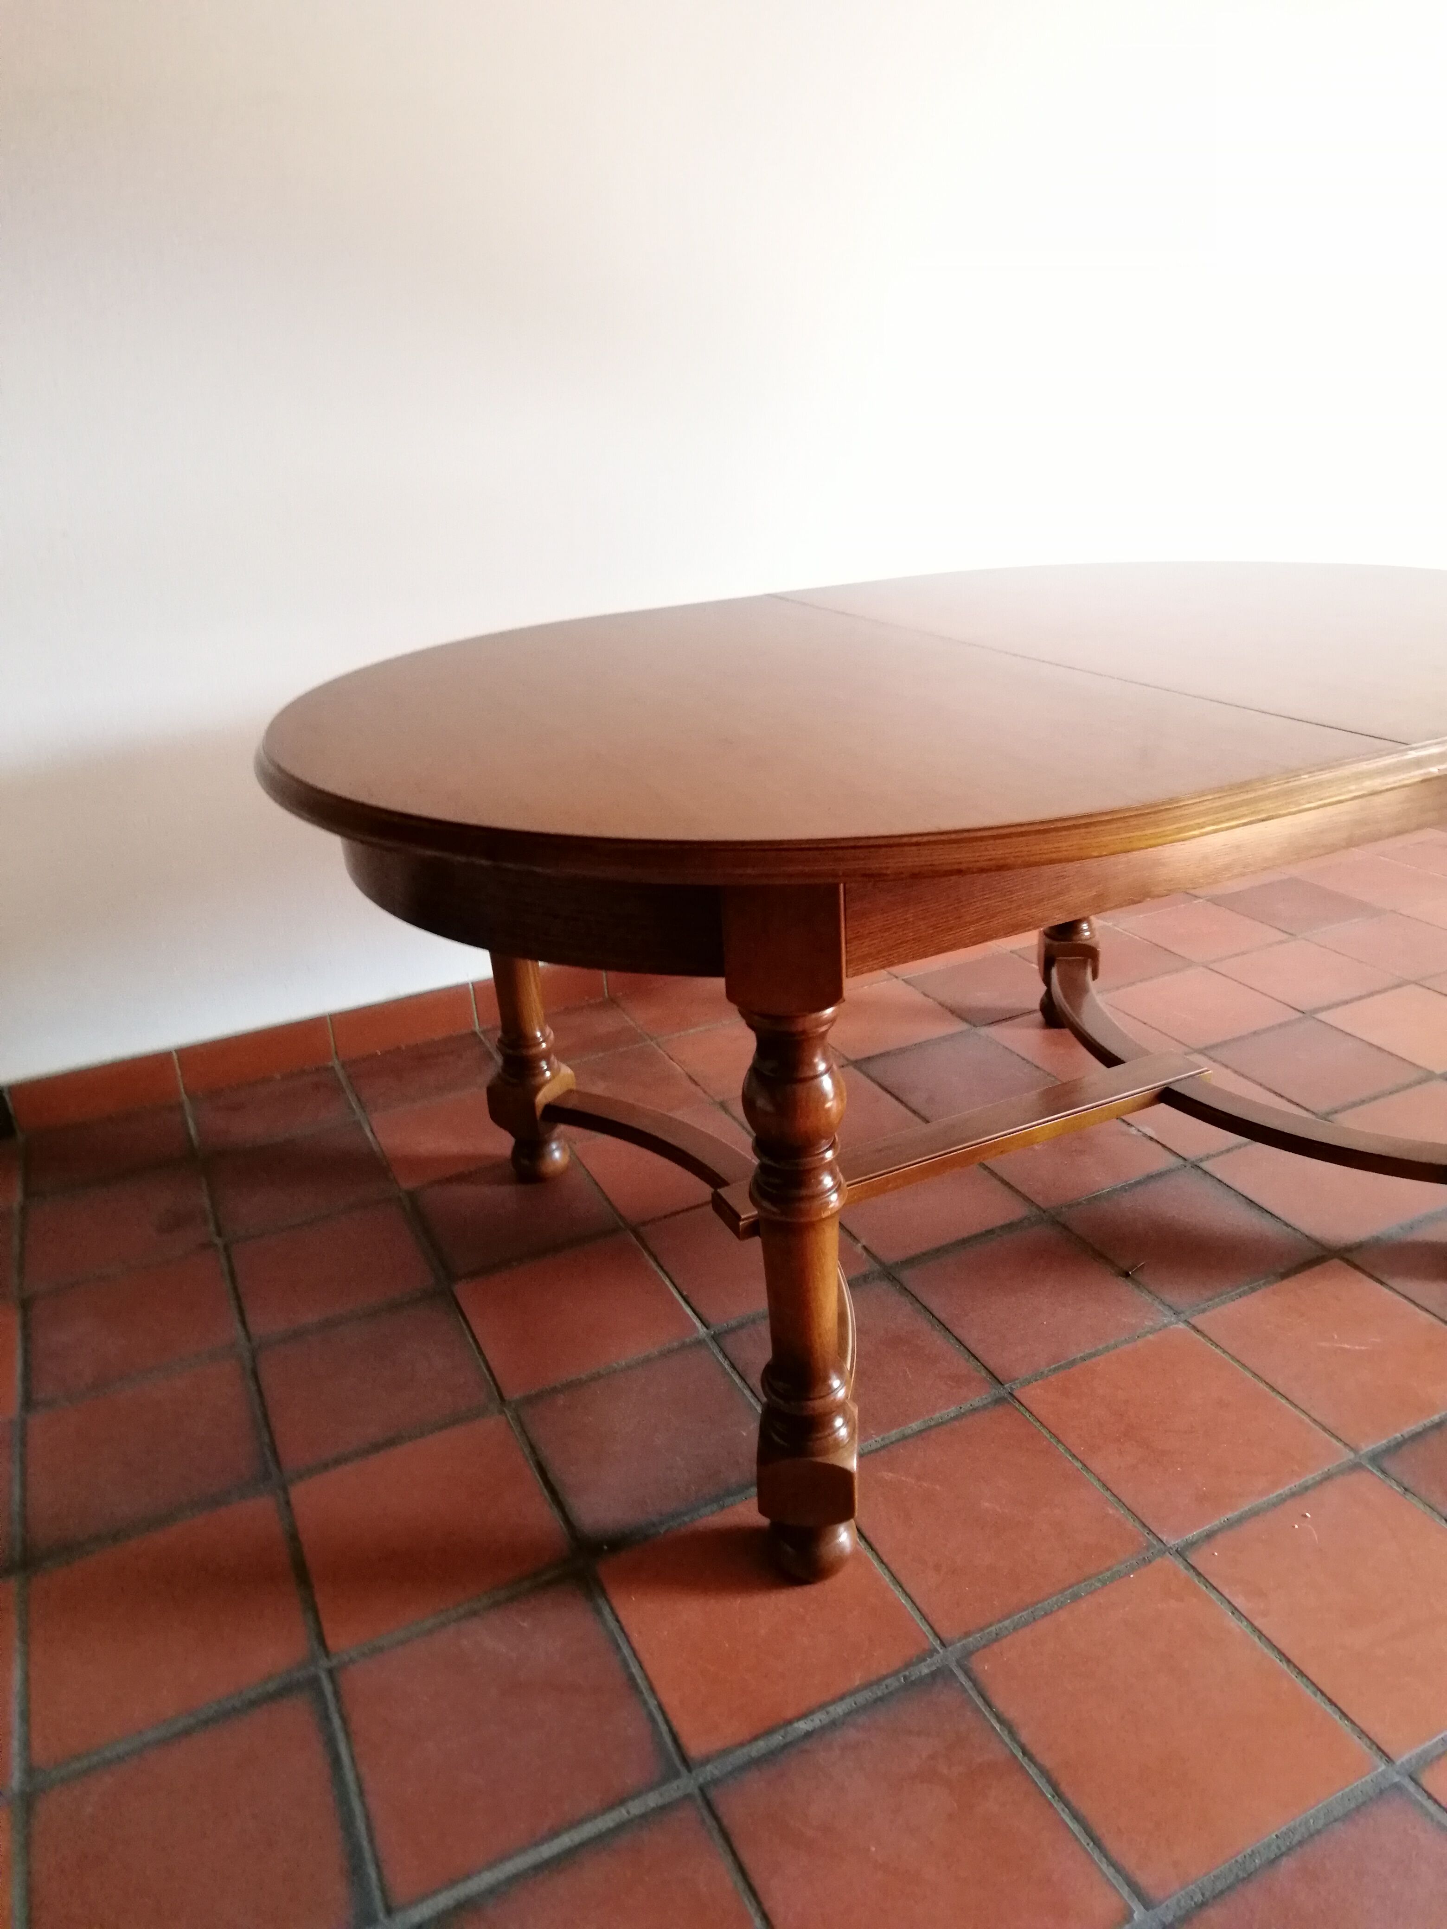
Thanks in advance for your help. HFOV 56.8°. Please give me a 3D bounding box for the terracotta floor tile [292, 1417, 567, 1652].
[{"bbox_3d":[-0.304,0.576,1.372,0.237,0.015,0.230,-13,25,-22],"label":"terracotta floor tile"}]

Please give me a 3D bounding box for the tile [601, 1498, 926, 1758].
[{"bbox_3d":[0.031,0.603,1.257,0.235,0.015,0.235,-13,25,-22],"label":"tile"}]

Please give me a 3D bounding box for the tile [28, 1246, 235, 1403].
[{"bbox_3d":[-0.748,0.460,1.698,0.238,0.015,0.219,-13,25,-22],"label":"tile"}]

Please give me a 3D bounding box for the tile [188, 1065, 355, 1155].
[{"bbox_3d":[-0.742,0.240,2.209,0.233,0.015,0.197,-13,25,-22],"label":"tile"}]

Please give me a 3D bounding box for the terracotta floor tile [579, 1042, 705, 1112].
[{"bbox_3d":[-0.177,0.212,2.200,0.238,0.015,0.239,-13,25,-22],"label":"terracotta floor tile"}]

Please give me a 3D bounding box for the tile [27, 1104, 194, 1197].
[{"bbox_3d":[-0.968,0.293,2.115,0.243,0.015,0.201,-13,25,-22],"label":"tile"}]

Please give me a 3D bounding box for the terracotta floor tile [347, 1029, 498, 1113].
[{"bbox_3d":[-0.509,0.186,2.303,0.238,0.015,0.210,-13,25,-22],"label":"terracotta floor tile"}]

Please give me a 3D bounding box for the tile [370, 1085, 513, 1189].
[{"bbox_3d":[-0.408,0.266,2.106,0.239,0.015,0.244,-13,25,-22],"label":"tile"}]

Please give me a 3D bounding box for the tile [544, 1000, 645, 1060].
[{"bbox_3d":[-0.280,0.129,2.400,0.235,0.015,0.200,-13,25,-22],"label":"tile"}]

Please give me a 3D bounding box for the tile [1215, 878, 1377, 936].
[{"bbox_3d":[1.190,-0.113,2.776,0.238,0.015,0.238,-13,25,-22],"label":"tile"}]

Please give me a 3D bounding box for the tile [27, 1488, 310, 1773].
[{"bbox_3d":[-0.533,0.626,1.276,0.235,0.015,0.235,-13,25,-22],"label":"tile"}]

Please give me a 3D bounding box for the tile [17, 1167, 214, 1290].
[{"bbox_3d":[-0.865,0.374,1.905,0.235,0.015,0.235,-13,25,-22],"label":"tile"}]

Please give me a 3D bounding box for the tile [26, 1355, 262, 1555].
[{"bbox_3d":[-0.648,0.540,1.490,0.235,0.015,0.235,-13,25,-22],"label":"tile"}]

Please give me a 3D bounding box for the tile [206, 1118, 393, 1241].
[{"bbox_3d":[-0.636,0.322,1.998,0.235,0.015,0.235,-13,25,-22],"label":"tile"}]

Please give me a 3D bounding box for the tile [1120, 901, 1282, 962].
[{"bbox_3d":[0.956,-0.063,2.689,0.235,0.015,0.235,-13,25,-22],"label":"tile"}]

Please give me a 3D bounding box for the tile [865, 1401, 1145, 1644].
[{"bbox_3d":[0.252,0.551,1.347,0.235,0.015,0.235,-13,25,-22],"label":"tile"}]

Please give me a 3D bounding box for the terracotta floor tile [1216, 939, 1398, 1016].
[{"bbox_3d":[1.071,0.027,2.468,0.238,0.015,0.238,-13,25,-22],"label":"terracotta floor tile"}]

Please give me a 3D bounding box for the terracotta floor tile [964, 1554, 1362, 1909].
[{"bbox_3d":[0.371,0.636,1.135,0.235,0.015,0.235,-13,25,-22],"label":"terracotta floor tile"}]

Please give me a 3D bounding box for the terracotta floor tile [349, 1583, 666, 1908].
[{"bbox_3d":[-0.196,0.659,1.154,0.235,0.015,0.235,-13,25,-22],"label":"terracotta floor tile"}]

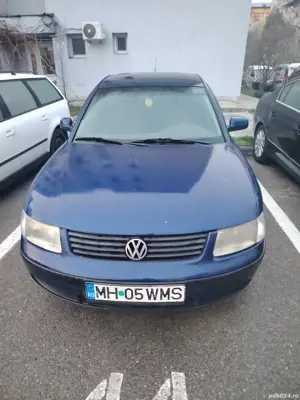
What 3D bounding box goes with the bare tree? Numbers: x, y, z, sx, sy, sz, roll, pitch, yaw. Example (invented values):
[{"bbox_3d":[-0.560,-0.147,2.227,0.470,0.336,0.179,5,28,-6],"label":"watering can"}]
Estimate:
[{"bbox_3d":[7.481,-9.300,17.315,3.000,4.600,3.000,0,25,0],"label":"bare tree"}]

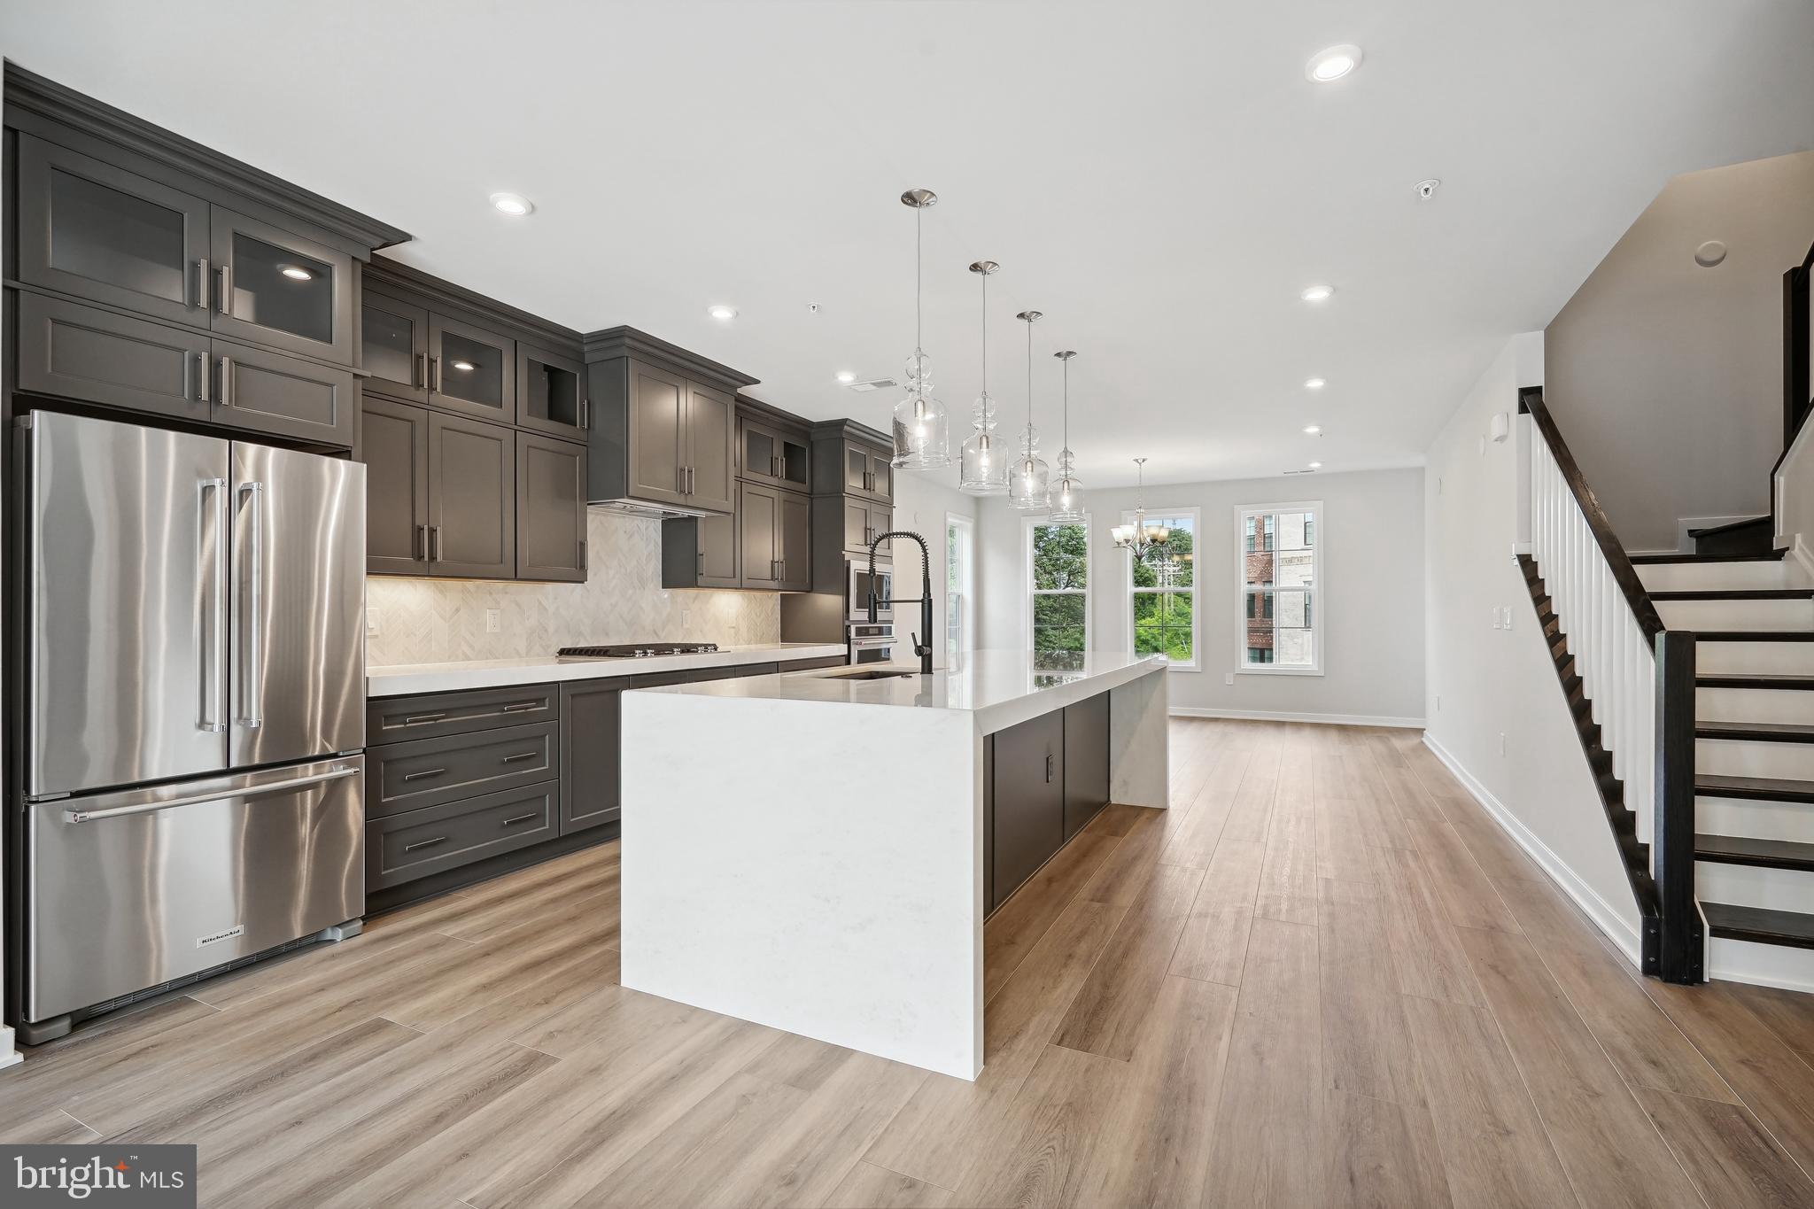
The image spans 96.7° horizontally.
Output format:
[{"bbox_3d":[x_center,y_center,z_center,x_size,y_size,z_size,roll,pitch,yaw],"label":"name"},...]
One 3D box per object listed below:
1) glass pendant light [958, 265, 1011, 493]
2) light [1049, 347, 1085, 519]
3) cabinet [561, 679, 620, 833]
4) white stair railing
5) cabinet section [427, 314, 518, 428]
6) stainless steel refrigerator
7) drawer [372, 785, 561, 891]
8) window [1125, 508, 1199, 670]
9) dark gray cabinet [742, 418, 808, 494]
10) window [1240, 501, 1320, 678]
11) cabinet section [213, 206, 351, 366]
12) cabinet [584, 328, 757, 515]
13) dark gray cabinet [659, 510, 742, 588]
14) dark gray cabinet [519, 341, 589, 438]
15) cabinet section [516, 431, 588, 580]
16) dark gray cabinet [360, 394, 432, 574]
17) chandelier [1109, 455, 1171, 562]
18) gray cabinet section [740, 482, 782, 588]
[{"bbox_3d":[0.338,-0.988,3.506,0.218,0.984,0.218,0,-1,0],"label":"glass pendant light"},{"bbox_3d":[0.924,-0.969,4.668,0.216,0.958,0.216,0,-1,26],"label":"light"},{"bbox_3d":[-1.873,0.759,4.280,0.623,0.762,0.452,0,-1,26],"label":"cabinet"},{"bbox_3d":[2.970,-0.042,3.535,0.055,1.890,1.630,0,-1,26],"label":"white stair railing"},{"bbox_3d":[-2.213,-1.105,3.917,0.340,0.437,0.442,0,-1,26],"label":"cabinet section"},{"bbox_3d":[-2.541,0.367,2.810,0.715,1.805,0.908,0,-1,26],"label":"stainless steel refrigerator"},{"bbox_3d":[-2.119,0.995,3.641,0.500,0.280,0.888,0,-1,26],"label":"drawer"},{"bbox_3d":[3.047,-0.166,9.641,0.886,1.926,0.120,0,-1,26],"label":"window"},{"bbox_3d":[-1.115,-1.117,6.208,0.313,0.432,0.878,0,-1,26],"label":"dark gray cabinet"},{"bbox_3d":[4.129,-0.167,8.953,0.880,1.887,0.110,0,-1,26],"label":"window"},{"bbox_3d":[-2.449,-1.125,3.000,0.500,0.424,0.446,0,-1,26],"label":"cabinet section"},{"bbox_3d":[-1.545,-1.016,4.928,0.680,0.880,1.120,0,-1,26],"label":"cabinet"},{"bbox_3d":[-1.416,-0.496,5.607,0.304,0.769,0.465,0,-1,26],"label":"dark gray cabinet"},{"bbox_3d":[-2.024,-1.119,4.383,0.304,0.454,0.448,0,-1,26],"label":"dark gray cabinet"},{"bbox_3d":[-2.013,-0.497,4.313,0.340,0.750,0.446,0,-1,26],"label":"cabinet section"},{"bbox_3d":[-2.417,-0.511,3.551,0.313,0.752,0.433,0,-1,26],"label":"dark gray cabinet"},{"bbox_3d":[2.310,-0.936,7.953,0.580,0.977,0.580,0,-1,26],"label":"chandelier"},{"bbox_3d":[-1.209,-0.486,5.937,0.340,0.742,0.446,0,-1,26],"label":"gray cabinet section"}]

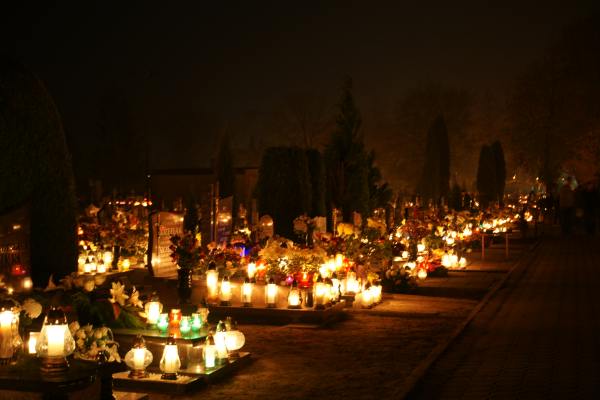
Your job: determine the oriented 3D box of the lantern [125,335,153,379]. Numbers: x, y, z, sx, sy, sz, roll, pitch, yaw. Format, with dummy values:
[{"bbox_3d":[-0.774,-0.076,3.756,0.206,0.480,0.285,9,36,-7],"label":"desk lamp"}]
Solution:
[{"bbox_3d":[-1.125,1.094,6.050,0.196,0.286,0.196,0,1,0],"label":"lantern"}]

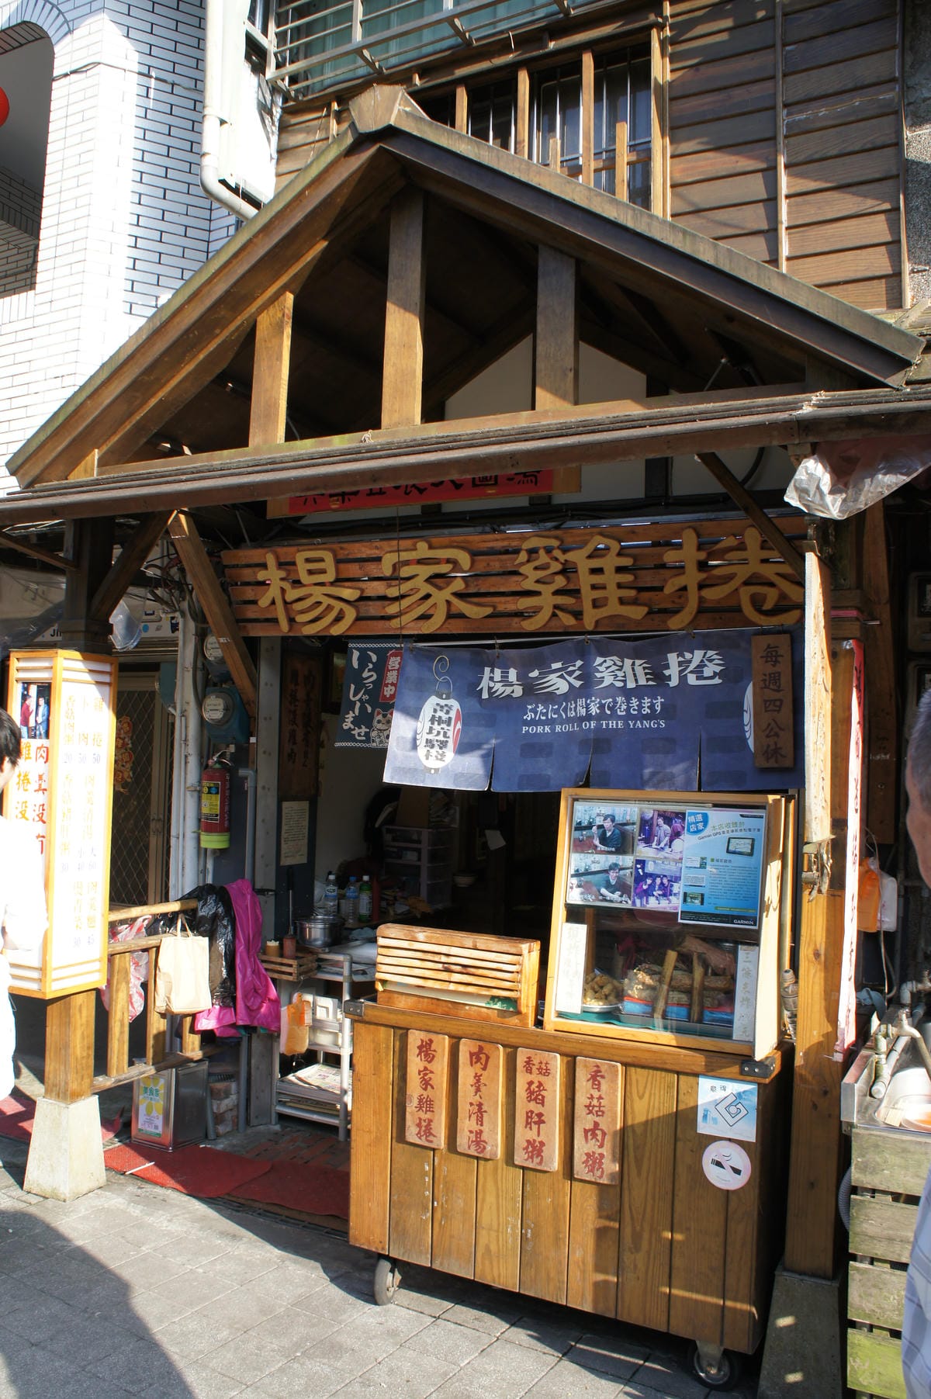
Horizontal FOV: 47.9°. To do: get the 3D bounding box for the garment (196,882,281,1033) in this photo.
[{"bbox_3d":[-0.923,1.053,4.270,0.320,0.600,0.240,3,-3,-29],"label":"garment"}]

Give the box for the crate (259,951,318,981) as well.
[{"bbox_3d":[-0.747,1.099,4.340,0.225,0.078,0.150,0,-3,26],"label":"crate"}]

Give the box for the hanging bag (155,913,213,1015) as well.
[{"bbox_3d":[-1.099,1.031,4.080,0.080,0.365,0.230,0,-3,36],"label":"hanging bag"}]

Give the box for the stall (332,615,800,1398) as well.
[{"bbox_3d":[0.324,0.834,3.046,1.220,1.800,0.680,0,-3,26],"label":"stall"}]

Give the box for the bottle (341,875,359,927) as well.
[{"bbox_3d":[-0.531,0.943,4.920,0.066,0.224,0.066,2,-3,-7],"label":"bottle"}]

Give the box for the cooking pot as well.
[{"bbox_3d":[-0.612,0.970,4.380,0.195,0.125,0.165,2,-3,-9],"label":"cooking pot"}]

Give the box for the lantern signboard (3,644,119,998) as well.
[{"bbox_3d":[-1.435,0.426,3.714,0.235,1.180,0.270,0,-3,26],"label":"lantern signboard"}]

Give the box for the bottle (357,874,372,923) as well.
[{"bbox_3d":[-0.467,0.932,4.900,0.064,0.221,0.064,2,-3,-7],"label":"bottle"}]

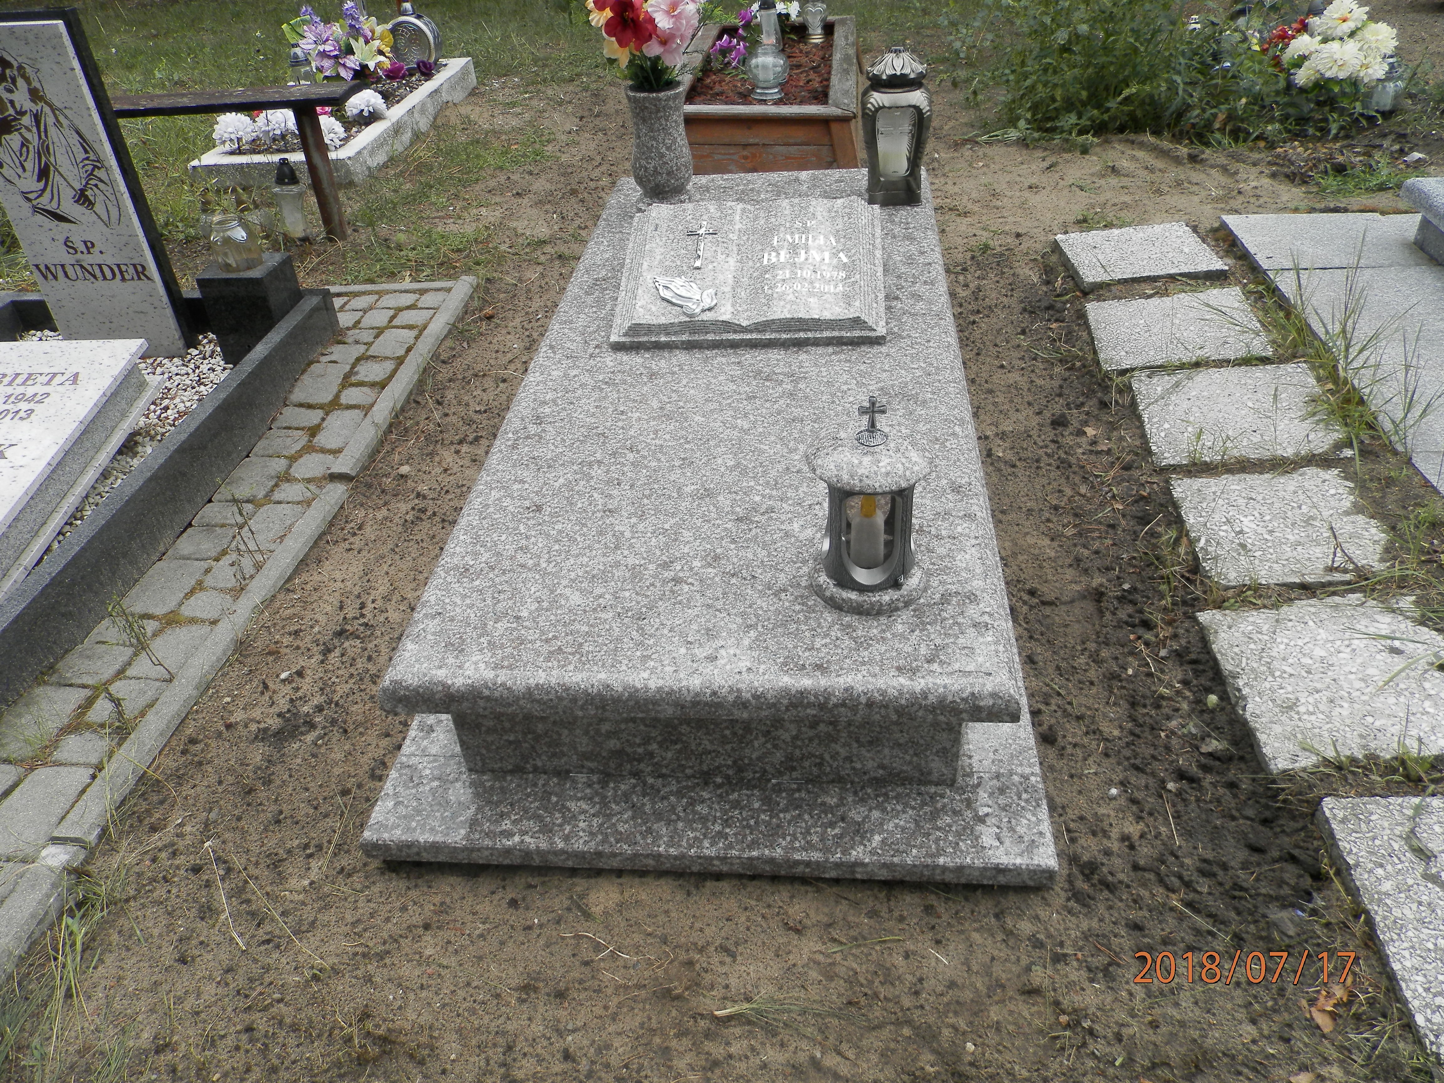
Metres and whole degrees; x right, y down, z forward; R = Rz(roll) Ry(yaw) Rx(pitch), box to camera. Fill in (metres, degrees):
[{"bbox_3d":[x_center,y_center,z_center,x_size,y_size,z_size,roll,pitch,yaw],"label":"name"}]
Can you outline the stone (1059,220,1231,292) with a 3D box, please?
[{"bbox_3d":[1.164,-0.784,2.928,0.384,0.055,0.332,-5,38,0],"label":"stone"}]

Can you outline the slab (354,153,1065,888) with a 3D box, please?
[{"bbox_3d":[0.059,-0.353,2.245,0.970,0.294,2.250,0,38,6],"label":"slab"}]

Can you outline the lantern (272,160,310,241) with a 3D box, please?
[{"bbox_3d":[-1.479,-1.163,3.531,0.114,0.246,0.114,0,39,6],"label":"lantern"}]

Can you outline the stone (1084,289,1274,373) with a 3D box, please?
[{"bbox_3d":[1.121,-0.507,2.594,0.393,0.050,0.364,-1,38,4],"label":"stone"}]

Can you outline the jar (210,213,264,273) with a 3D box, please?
[{"bbox_3d":[-1.171,-0.724,2.496,0.118,0.125,0.118,-3,38,2],"label":"jar"}]

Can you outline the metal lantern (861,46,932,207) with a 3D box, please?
[{"bbox_3d":[0.452,-1.065,2.671,0.180,0.370,0.175,5,39,13],"label":"metal lantern"}]

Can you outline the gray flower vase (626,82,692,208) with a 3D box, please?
[{"bbox_3d":[-0.165,-1.061,2.794,0.170,0.295,0.170,0,38,6],"label":"gray flower vase"}]

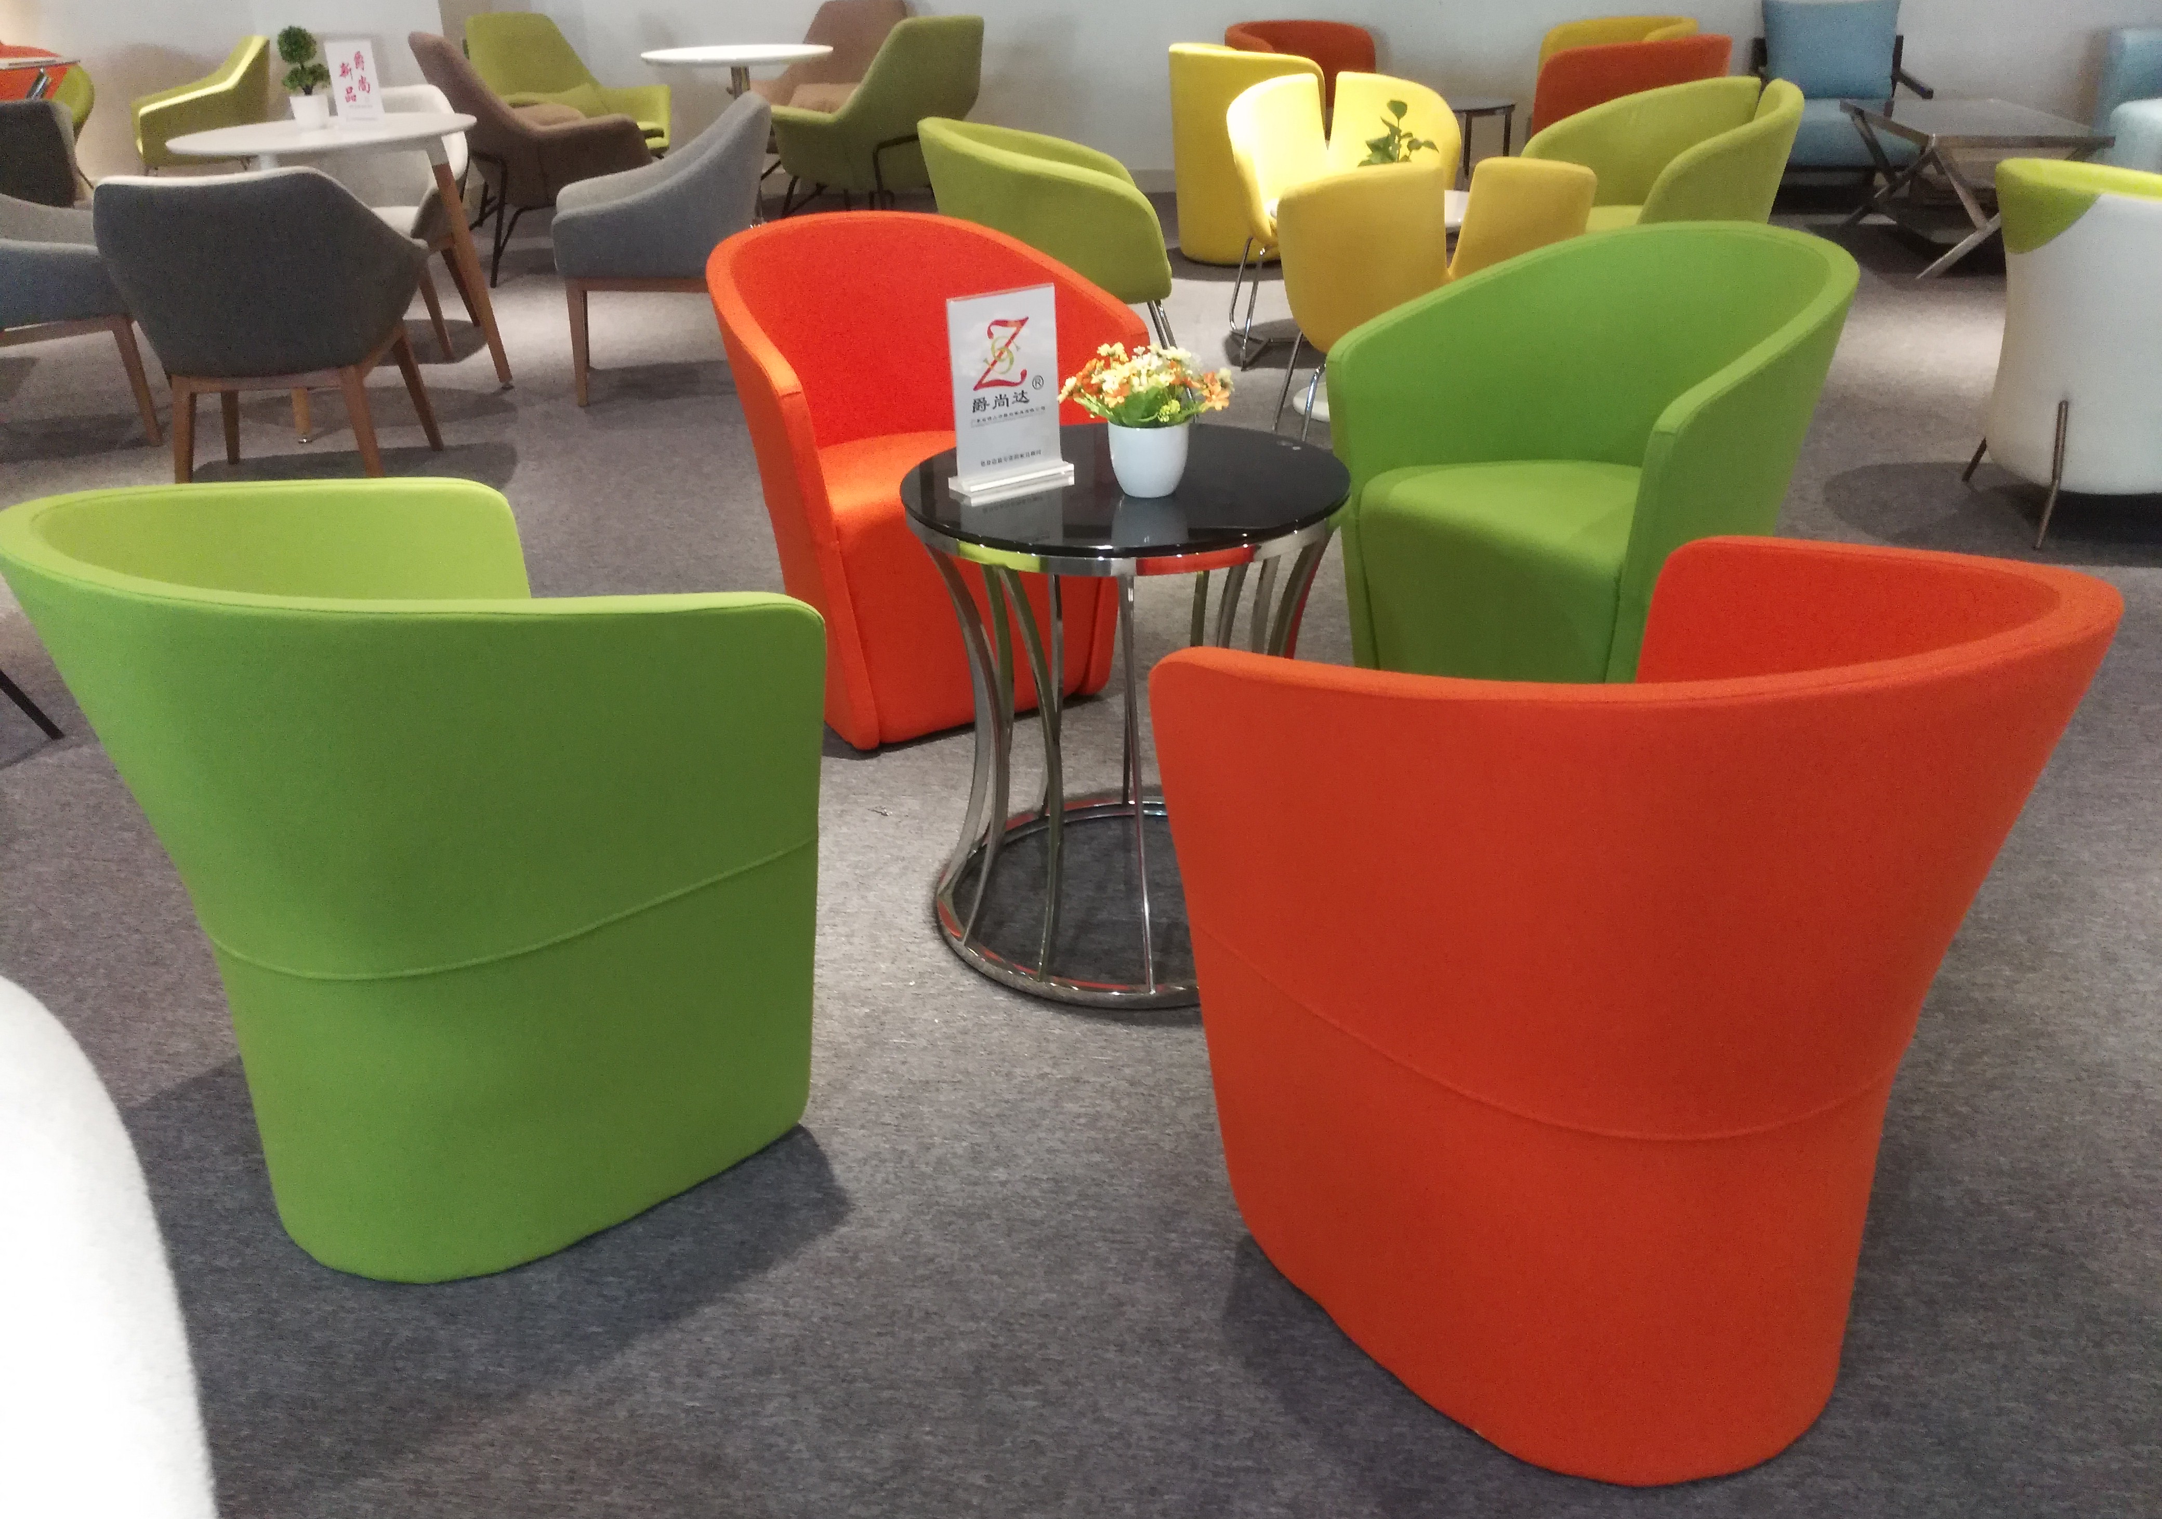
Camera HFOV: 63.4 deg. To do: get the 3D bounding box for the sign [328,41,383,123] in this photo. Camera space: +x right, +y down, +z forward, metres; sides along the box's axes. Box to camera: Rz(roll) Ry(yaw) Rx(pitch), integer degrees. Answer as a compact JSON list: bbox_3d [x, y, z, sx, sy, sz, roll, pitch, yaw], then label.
[{"bbox_3d":[-1.942,-1.805,4.683,0.118,0.215,0.050,-10,27,-17],"label":"sign"}]

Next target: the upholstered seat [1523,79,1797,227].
[{"bbox_3d":[1.690,-1.572,5.118,0.630,0.770,0.670,-13,28,-23],"label":"upholstered seat"}]

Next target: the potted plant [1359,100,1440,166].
[{"bbox_3d":[0.823,-1.575,4.593,0.210,0.280,0.210,-2,25,0],"label":"potted plant"}]

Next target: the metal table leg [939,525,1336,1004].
[{"bbox_3d":[0.061,-0.062,2.205,0.517,0.557,0.517,-2,25,0],"label":"metal table leg"}]

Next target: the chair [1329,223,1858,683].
[{"bbox_3d":[0.826,-0.404,2.710,0.600,0.760,0.630,-18,30,-31],"label":"chair"}]

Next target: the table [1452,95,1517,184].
[{"bbox_3d":[1.401,-2.285,6.832,0.560,0.500,0.560,-2,26,0],"label":"table"}]

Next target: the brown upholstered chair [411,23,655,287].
[{"bbox_3d":[-2.226,-2.478,7.112,0.740,0.900,0.730,-20,31,-34],"label":"brown upholstered chair"}]

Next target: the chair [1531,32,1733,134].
[{"bbox_3d":[2.121,-2.351,6.739,0.660,0.770,0.610,-14,28,-24],"label":"chair"}]

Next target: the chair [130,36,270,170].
[{"bbox_3d":[-4.105,-2.950,8.227,0.650,0.815,0.640,-17,30,-28],"label":"chair"}]

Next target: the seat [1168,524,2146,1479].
[{"bbox_3d":[0.486,0.168,1.520,0.630,0.760,0.600,-13,28,-23],"label":"seat"}]

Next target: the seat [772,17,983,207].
[{"bbox_3d":[-0.827,-2.470,6.959,0.710,0.860,0.670,21,34,38],"label":"seat"}]

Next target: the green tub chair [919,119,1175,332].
[{"bbox_3d":[-0.045,-1.288,4.601,0.670,0.755,0.630,0,26,4],"label":"green tub chair"}]

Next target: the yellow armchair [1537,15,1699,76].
[{"bbox_3d":[2.304,-2.807,7.613,0.600,0.755,0.640,-24,33,-39],"label":"yellow armchair"}]

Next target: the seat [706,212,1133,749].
[{"bbox_3d":[-0.286,-0.480,2.885,0.624,0.752,0.574,-15,28,-26],"label":"seat"}]

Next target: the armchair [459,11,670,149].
[{"bbox_3d":[-2.382,-2.940,8.046,0.740,0.880,0.760,-24,33,-39],"label":"armchair"}]

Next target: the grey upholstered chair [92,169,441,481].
[{"bbox_3d":[-1.890,-1.033,4.145,0.630,0.760,0.600,-6,26,-8],"label":"grey upholstered chair"}]

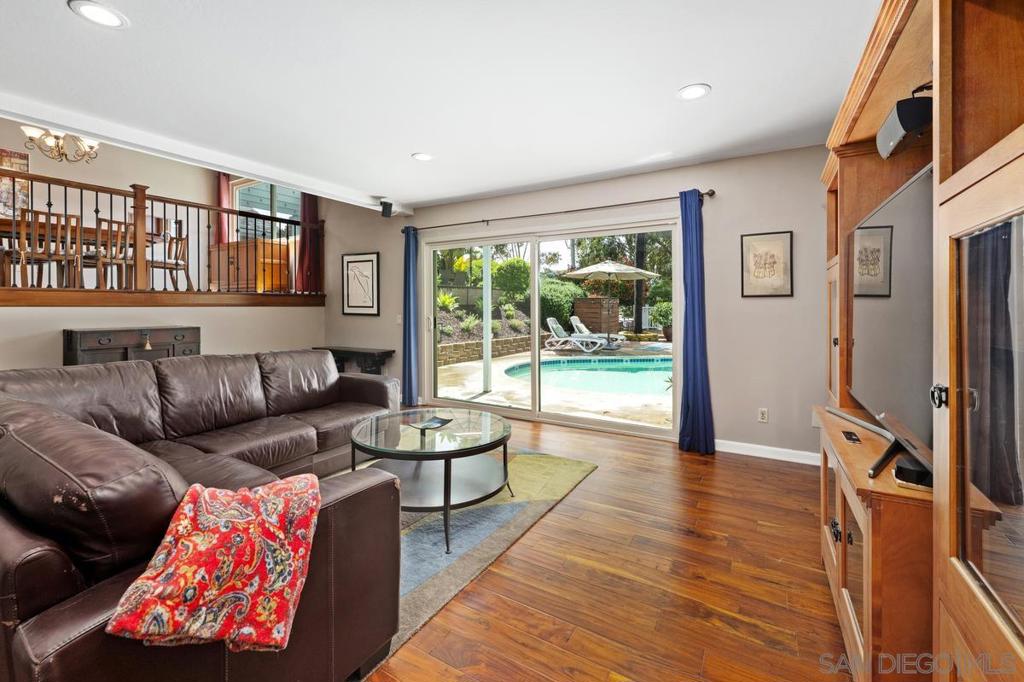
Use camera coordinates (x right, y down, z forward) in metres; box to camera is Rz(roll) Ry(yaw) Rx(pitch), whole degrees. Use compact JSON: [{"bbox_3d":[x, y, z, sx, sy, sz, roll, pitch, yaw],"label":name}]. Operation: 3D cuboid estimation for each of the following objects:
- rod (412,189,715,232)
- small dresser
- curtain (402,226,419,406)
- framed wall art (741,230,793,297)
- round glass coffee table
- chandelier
[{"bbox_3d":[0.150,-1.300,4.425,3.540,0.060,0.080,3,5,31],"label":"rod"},{"bbox_3d":[-3.672,0.377,4.176,0.390,1.000,0.930,2,4,30],"label":"small dresser"},{"bbox_3d":[-1.248,-0.301,5.243,0.170,2.200,0.110,2,4,31],"label":"curtain"},{"bbox_3d":[2.035,-0.605,3.410,0.350,0.510,0.025,2,4,31],"label":"framed wall art"},{"bbox_3d":[-0.463,0.762,2.570,0.950,0.490,0.950,0,3,0],"label":"round glass coffee table"},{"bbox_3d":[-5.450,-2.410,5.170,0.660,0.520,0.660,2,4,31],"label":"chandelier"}]

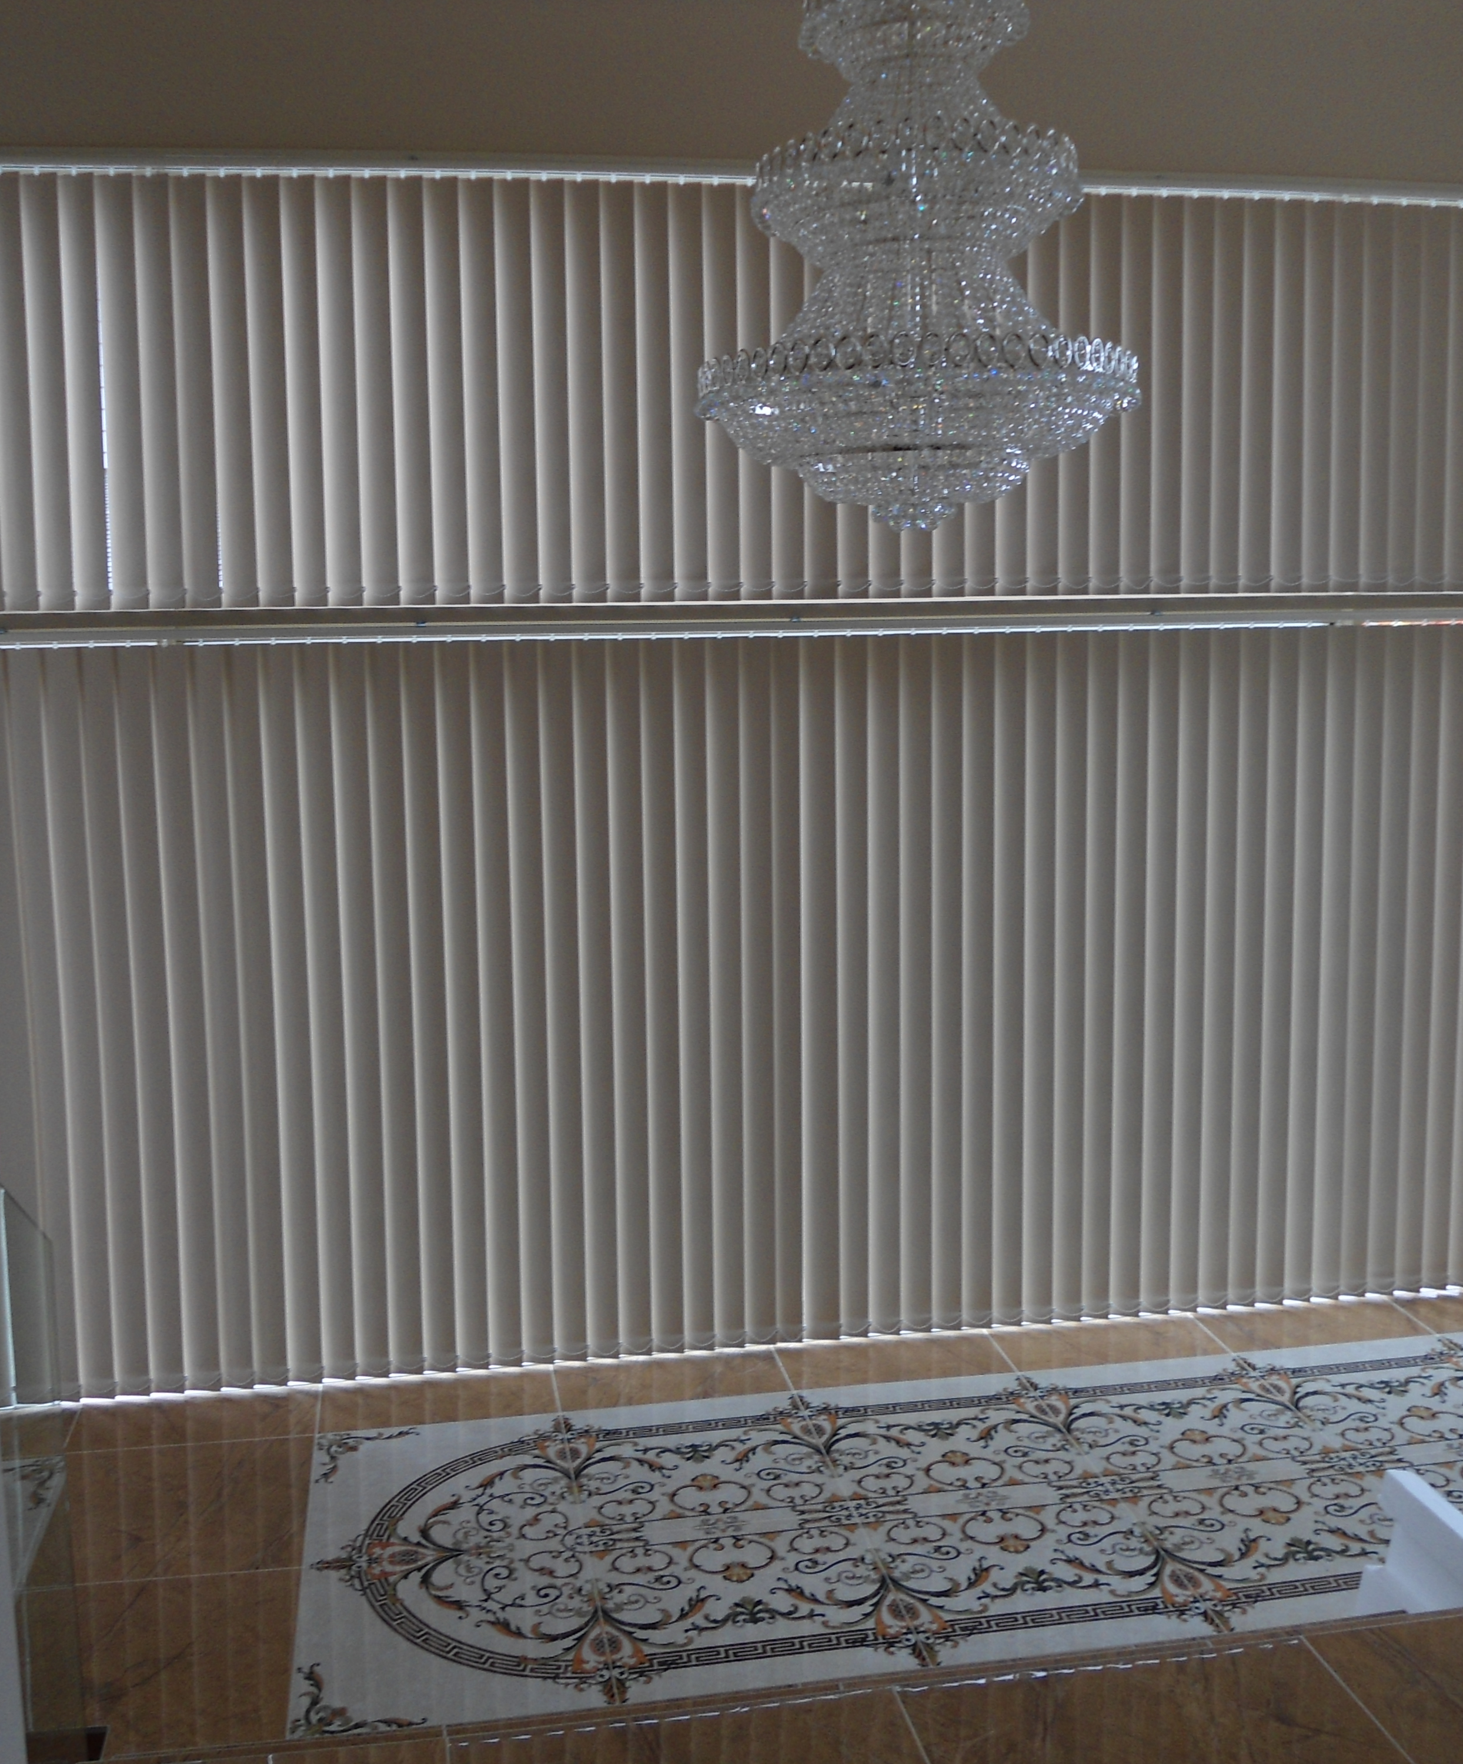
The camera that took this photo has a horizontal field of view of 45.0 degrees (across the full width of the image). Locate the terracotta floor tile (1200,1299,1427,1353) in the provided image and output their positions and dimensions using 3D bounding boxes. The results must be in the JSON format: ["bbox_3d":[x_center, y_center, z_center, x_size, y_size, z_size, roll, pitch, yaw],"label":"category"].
[{"bbox_3d":[1.619,1.241,4.930,0.600,0.010,0.291,-2,8,-10],"label":"terracotta floor tile"}]

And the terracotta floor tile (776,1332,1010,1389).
[{"bbox_3d":[0.437,1.288,4.727,0.600,0.010,0.291,-2,8,-10],"label":"terracotta floor tile"}]

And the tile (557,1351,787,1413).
[{"bbox_3d":[-0.154,1.311,4.626,0.600,0.010,0.291,-2,8,-10],"label":"tile"}]

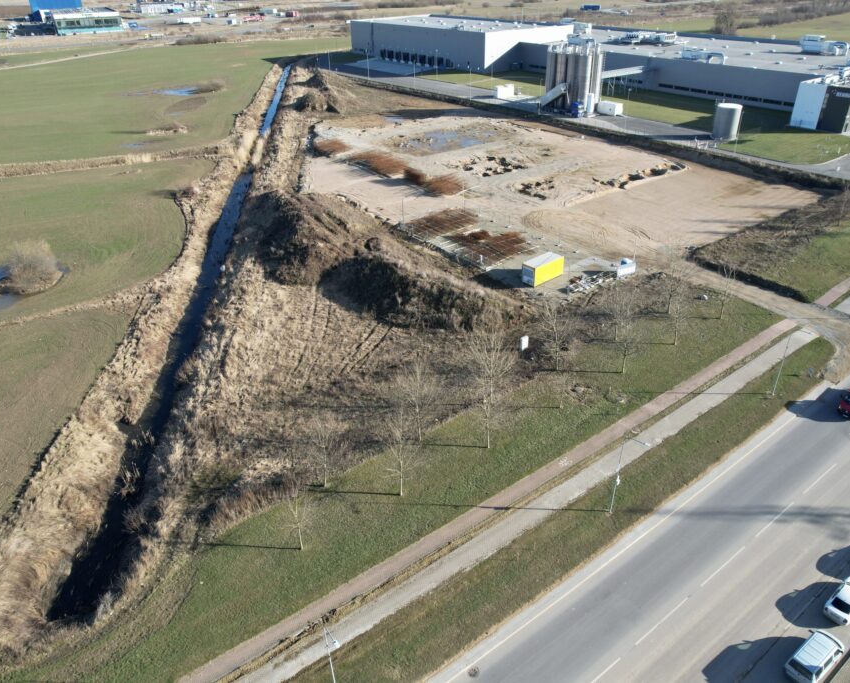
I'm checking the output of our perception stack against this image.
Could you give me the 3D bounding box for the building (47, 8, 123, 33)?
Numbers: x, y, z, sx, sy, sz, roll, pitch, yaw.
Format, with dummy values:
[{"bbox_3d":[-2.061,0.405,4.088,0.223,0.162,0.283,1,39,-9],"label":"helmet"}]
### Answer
[{"bbox_3d":[-283.346,-266.681,521.888,47.520,13.365,64.350,-18,35,-24],"label":"building"}]

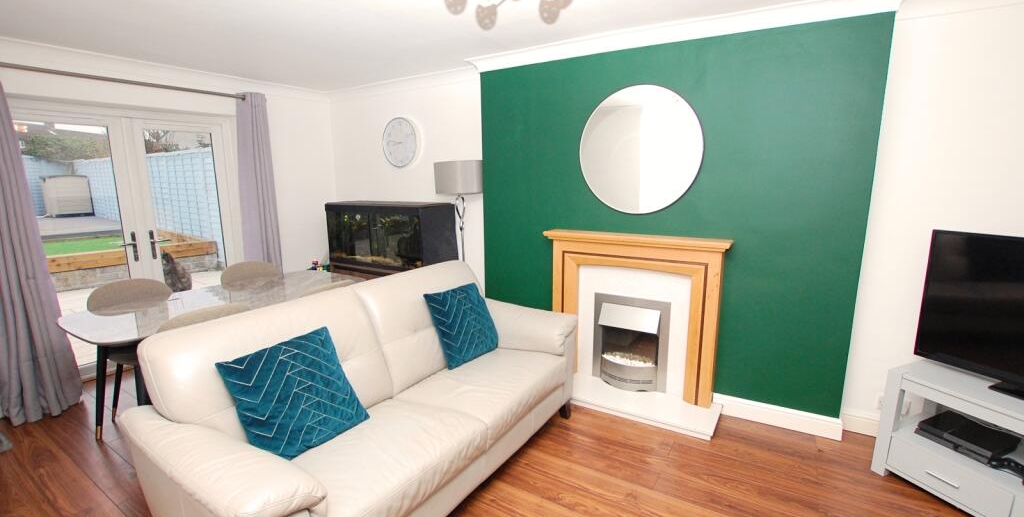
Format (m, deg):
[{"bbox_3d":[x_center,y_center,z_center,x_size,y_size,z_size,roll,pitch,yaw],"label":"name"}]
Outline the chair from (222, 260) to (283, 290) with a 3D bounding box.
[{"bbox_3d":[-1.865,0.458,3.328,0.550,0.850,0.480,6,12,31],"label":"chair"}]

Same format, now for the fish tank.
[{"bbox_3d":[-1.124,-0.206,3.906,1.200,0.570,0.440,6,12,31],"label":"fish tank"}]

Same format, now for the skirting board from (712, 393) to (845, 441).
[{"bbox_3d":[1.566,0.942,2.542,0.690,0.130,0.020,6,12,31],"label":"skirting board"}]

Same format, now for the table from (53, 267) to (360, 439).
[{"bbox_3d":[-1.747,0.602,2.797,0.870,0.750,1.600,6,12,31],"label":"table"}]

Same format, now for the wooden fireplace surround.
[{"bbox_3d":[0.777,0.372,2.837,1.200,1.060,0.180,6,12,31],"label":"wooden fireplace surround"}]

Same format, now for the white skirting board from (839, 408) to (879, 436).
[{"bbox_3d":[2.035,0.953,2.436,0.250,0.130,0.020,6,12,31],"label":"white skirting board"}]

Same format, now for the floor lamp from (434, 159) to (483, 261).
[{"bbox_3d":[-0.401,0.055,3.364,0.370,1.620,0.370,6,12,31],"label":"floor lamp"}]

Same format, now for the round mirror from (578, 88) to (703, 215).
[{"bbox_3d":[0.806,-0.686,2.709,0.800,0.800,0.030,6,12,31],"label":"round mirror"}]

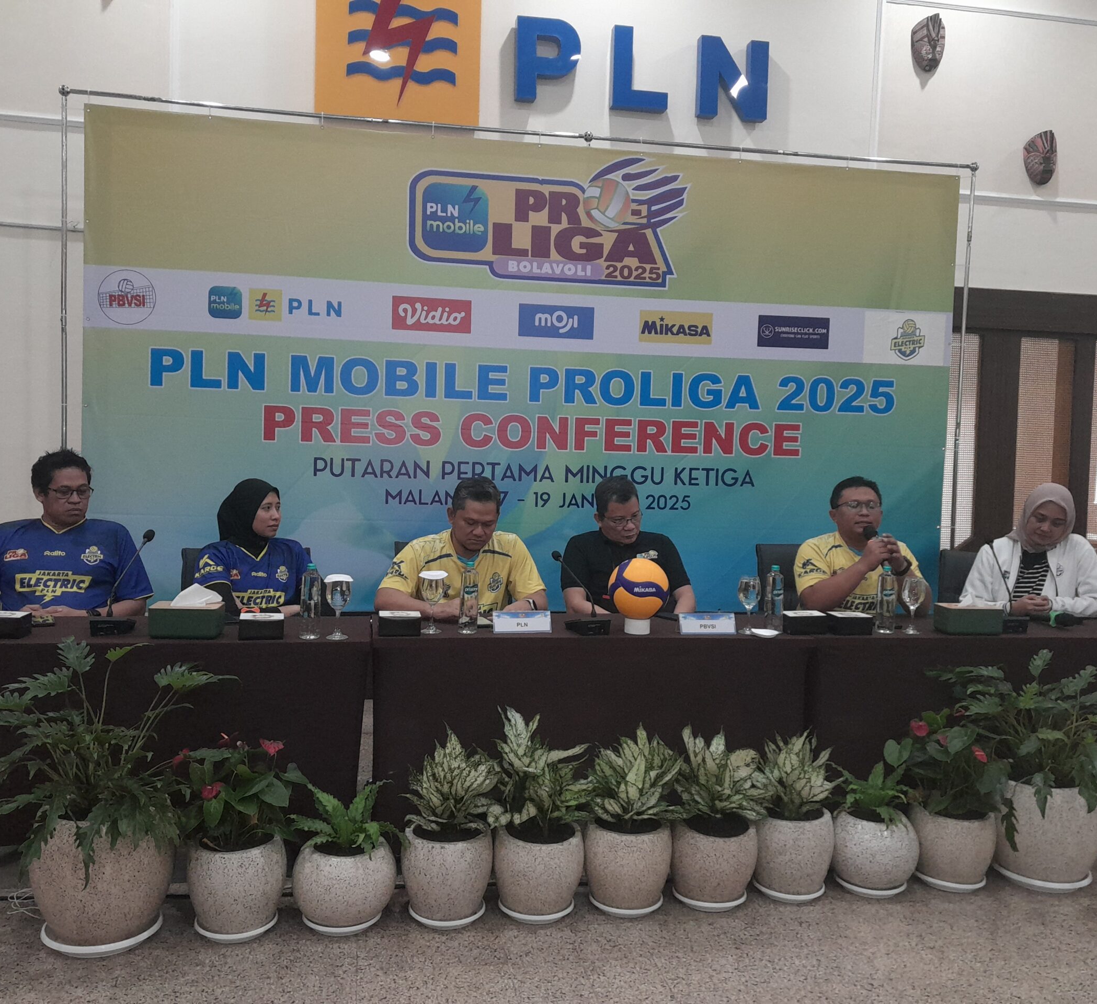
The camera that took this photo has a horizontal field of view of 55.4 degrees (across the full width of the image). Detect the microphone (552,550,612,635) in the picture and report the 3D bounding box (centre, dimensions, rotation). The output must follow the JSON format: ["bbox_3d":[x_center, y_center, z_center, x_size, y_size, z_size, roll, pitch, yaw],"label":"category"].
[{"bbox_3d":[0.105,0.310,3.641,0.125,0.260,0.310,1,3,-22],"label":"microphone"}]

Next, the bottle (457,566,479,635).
[{"bbox_3d":[-0.266,0.318,3.485,0.065,0.232,0.065,1,2,-10],"label":"bottle"}]

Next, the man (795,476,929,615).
[{"bbox_3d":[1.262,0.552,4.131,0.560,1.309,0.800,1,3,-12],"label":"man"}]

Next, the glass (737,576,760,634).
[{"bbox_3d":[0.706,0.359,3.662,0.081,0.194,0.081,1,2,-10],"label":"glass"}]

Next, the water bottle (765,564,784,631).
[{"bbox_3d":[0.807,0.342,3.710,0.065,0.230,0.065,1,3,-11],"label":"water bottle"}]

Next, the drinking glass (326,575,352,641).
[{"bbox_3d":[-0.664,0.331,3.298,0.087,0.197,0.087,1,2,-11],"label":"drinking glass"}]

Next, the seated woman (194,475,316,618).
[{"bbox_3d":[-1.043,0.538,3.780,0.520,1.239,0.760,1,2,-19],"label":"seated woman"}]

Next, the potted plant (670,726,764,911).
[{"bbox_3d":[0.531,0.958,3.222,0.285,0.536,0.285,1,3,-11],"label":"potted plant"}]

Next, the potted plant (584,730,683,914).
[{"bbox_3d":[0.260,0.948,3.169,0.310,0.535,0.300,1,2,-10],"label":"potted plant"}]

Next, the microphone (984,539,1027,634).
[{"bbox_3d":[1.689,0.311,3.930,0.120,0.331,0.252,1,2,-15],"label":"microphone"}]

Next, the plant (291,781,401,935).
[{"bbox_3d":[-0.578,0.993,2.974,0.313,0.403,0.313,1,2,-11],"label":"plant"}]

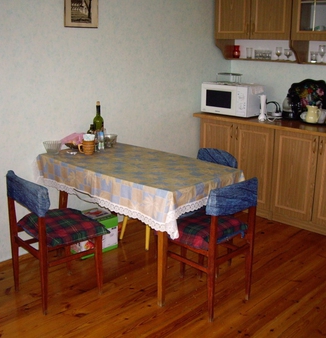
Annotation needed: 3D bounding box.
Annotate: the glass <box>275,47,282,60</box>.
[{"bbox_3d":[1.075,-1.060,4.575,0.060,0.120,0.060,14,19,41],"label":"glass"}]

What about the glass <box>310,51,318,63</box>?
[{"bbox_3d":[1.288,-0.948,4.204,0.063,0.094,0.063,1,15,0],"label":"glass"}]

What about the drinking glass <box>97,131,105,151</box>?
[{"bbox_3d":[-0.446,-0.205,3.540,0.058,0.136,0.058,1,15,0],"label":"drinking glass"}]

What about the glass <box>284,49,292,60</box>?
[{"bbox_3d":[1.110,-1.008,4.375,0.068,0.097,0.068,1,15,0],"label":"glass"}]

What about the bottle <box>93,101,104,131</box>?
[{"bbox_3d":[-0.482,-0.338,3.713,0.077,0.339,0.077,1,15,0],"label":"bottle"}]

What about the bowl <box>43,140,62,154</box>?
[{"bbox_3d":[-0.780,-0.149,3.505,0.131,0.076,0.131,1,15,0],"label":"bowl"}]

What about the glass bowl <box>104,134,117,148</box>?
[{"bbox_3d":[-0.405,-0.205,3.719,0.128,0.081,0.128,1,15,0],"label":"glass bowl"}]

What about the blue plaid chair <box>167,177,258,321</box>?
[{"bbox_3d":[0.266,0.422,2.968,0.440,0.780,0.450,-13,20,-43],"label":"blue plaid chair"}]

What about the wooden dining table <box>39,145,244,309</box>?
[{"bbox_3d":[-0.181,0.318,3.376,1.252,0.749,0.674,14,20,41],"label":"wooden dining table"}]

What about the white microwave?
[{"bbox_3d":[0.673,-0.668,4.754,0.495,0.280,0.330,12,18,37],"label":"white microwave"}]

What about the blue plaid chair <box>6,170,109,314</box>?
[{"bbox_3d":[-0.615,0.399,2.991,0.460,0.780,0.450,-11,19,-40],"label":"blue plaid chair"}]

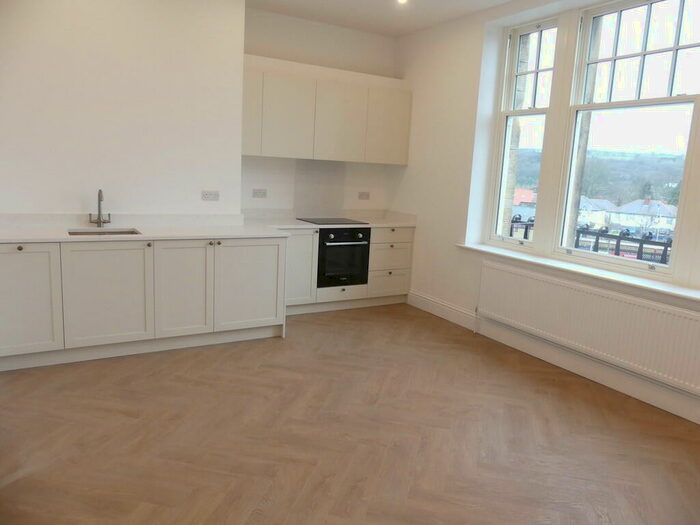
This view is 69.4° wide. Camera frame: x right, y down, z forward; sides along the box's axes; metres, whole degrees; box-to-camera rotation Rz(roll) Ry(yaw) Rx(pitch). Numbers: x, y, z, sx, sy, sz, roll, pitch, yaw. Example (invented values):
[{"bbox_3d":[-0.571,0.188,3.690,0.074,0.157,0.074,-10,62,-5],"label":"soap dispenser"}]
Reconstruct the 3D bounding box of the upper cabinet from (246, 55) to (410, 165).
[{"bbox_3d":[-0.255,-1.479,5.127,1.870,0.880,0.340,-3,12,-30],"label":"upper cabinet"}]

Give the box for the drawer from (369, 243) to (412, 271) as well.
[{"bbox_3d":[0.319,-0.105,5.538,0.515,0.282,0.500,-3,12,-30],"label":"drawer"}]

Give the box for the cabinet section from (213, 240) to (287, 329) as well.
[{"bbox_3d":[-0.947,0.131,4.354,0.595,0.745,0.570,-3,11,-30],"label":"cabinet section"}]

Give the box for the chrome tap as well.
[{"bbox_3d":[-1.892,-0.400,3.836,0.160,0.295,0.200,-3,12,-30],"label":"chrome tap"}]

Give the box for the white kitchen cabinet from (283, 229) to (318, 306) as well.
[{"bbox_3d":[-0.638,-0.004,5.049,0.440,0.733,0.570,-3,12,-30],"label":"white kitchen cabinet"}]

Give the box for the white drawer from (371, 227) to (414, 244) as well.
[{"bbox_3d":[0.331,-0.325,5.498,0.515,0.156,0.500,-3,12,-30],"label":"white drawer"}]

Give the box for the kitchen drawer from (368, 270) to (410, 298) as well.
[{"bbox_3d":[0.303,0.177,5.589,0.515,0.285,0.500,-3,12,-30],"label":"kitchen drawer"}]

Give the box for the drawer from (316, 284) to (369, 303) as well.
[{"bbox_3d":[-0.186,0.272,5.327,0.597,0.140,0.500,-3,12,-30],"label":"drawer"}]

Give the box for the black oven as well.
[{"bbox_3d":[-0.175,-0.092,5.274,0.595,0.590,0.550,-3,12,-30],"label":"black oven"}]

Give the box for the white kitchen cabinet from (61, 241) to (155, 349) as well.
[{"bbox_3d":[-1.801,0.169,3.754,0.581,0.733,0.575,-3,12,-30],"label":"white kitchen cabinet"}]

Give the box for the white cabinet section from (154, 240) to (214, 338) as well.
[{"bbox_3d":[-1.396,0.153,4.095,0.443,0.745,0.570,-3,11,-30],"label":"white cabinet section"}]

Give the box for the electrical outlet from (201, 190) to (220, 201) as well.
[{"bbox_3d":[-1.200,-0.572,4.343,0.148,0.081,0.015,-3,12,-30],"label":"electrical outlet"}]

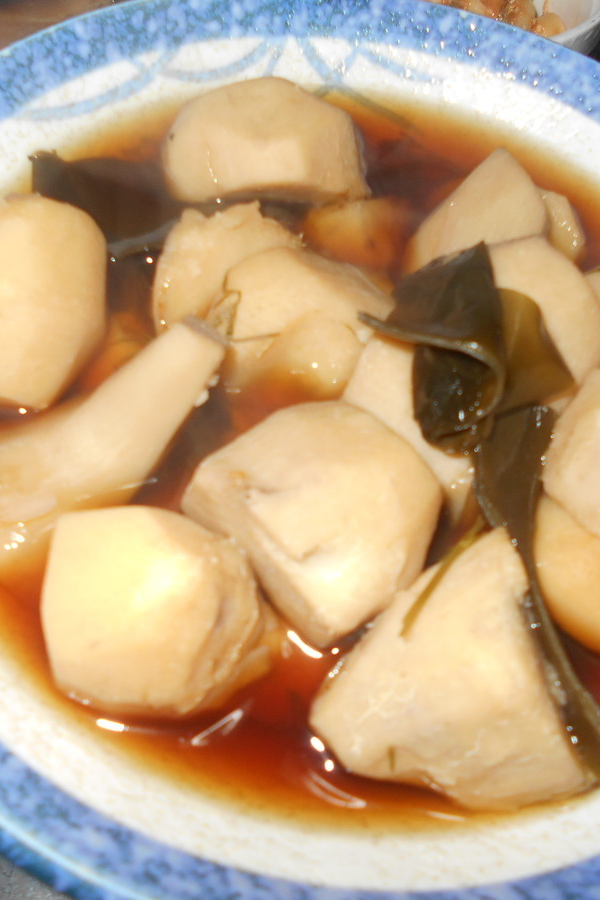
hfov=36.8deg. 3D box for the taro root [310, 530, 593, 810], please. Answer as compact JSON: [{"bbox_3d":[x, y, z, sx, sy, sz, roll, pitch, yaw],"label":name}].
[{"bbox_3d":[0.030,0.043,0.175,0.049,0.039,0.049,-13,62,-14],"label":"taro root"}]

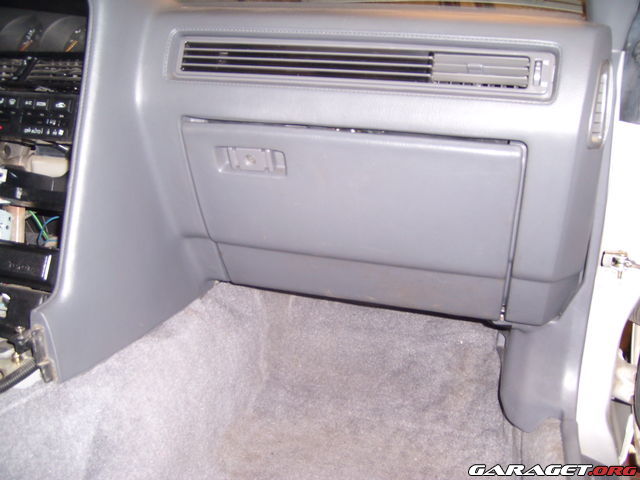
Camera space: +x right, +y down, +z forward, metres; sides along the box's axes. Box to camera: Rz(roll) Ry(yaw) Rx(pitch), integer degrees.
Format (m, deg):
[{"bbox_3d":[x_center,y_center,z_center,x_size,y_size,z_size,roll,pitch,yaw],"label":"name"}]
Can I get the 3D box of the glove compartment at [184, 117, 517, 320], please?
[{"bbox_3d":[0.059,-0.045,0.972,0.450,0.319,0.150,7,34,16],"label":"glove compartment"}]

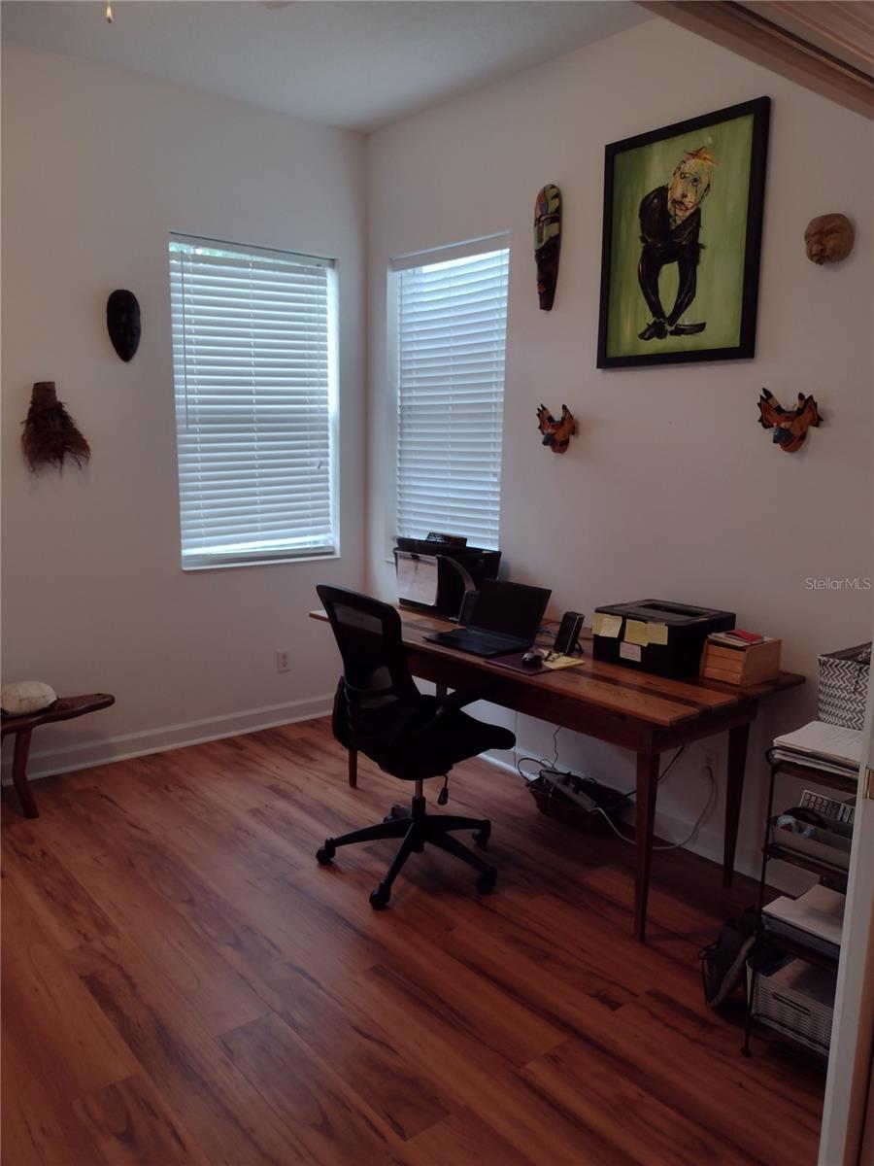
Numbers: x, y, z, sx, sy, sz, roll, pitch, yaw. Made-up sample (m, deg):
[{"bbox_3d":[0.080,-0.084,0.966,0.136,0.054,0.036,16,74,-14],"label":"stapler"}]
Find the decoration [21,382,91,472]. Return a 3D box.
[{"bbox_3d":[-1.611,-0.665,3.894,0.282,0.385,0.122,-7,12,-38],"label":"decoration"}]

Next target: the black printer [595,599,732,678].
[{"bbox_3d":[0.810,0.189,3.225,0.356,0.180,0.347,10,13,44],"label":"black printer"}]

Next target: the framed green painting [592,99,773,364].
[{"bbox_3d":[0.853,-1.198,3.239,0.030,0.812,0.686,-7,13,-38],"label":"framed green painting"}]

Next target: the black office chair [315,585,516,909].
[{"bbox_3d":[-0.082,0.517,3.258,0.660,1.020,0.670,-7,13,-38],"label":"black office chair"}]

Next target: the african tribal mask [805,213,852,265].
[{"bbox_3d":[1.197,-1.068,2.814,0.091,0.152,0.147,-7,12,-38],"label":"african tribal mask"}]

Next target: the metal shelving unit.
[{"bbox_3d":[1.164,0.791,2.345,0.680,0.828,0.330,-7,13,-38],"label":"metal shelving unit"}]

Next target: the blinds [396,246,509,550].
[{"bbox_3d":[0.081,-0.828,4.445,0.061,1.499,0.841,-7,12,-38],"label":"blinds"}]

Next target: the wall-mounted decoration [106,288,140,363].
[{"bbox_3d":[-1.374,-1.141,4.030,0.144,0.316,0.081,-7,12,-38],"label":"wall-mounted decoration"}]

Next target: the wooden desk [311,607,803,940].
[{"bbox_3d":[0.355,0.607,3.482,0.775,0.776,1.830,-7,13,-38],"label":"wooden desk"}]

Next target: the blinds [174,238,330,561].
[{"bbox_3d":[-0.891,-0.859,4.519,0.893,1.530,0.110,-7,13,-38],"label":"blinds"}]

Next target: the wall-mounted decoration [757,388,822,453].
[{"bbox_3d":[1.127,-0.530,2.942,0.100,0.205,0.210,-7,13,-38],"label":"wall-mounted decoration"}]

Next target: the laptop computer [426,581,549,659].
[{"bbox_3d":[0.187,0.119,3.418,0.322,0.205,0.356,-7,13,-38],"label":"laptop computer"}]

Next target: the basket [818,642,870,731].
[{"bbox_3d":[1.179,0.281,2.348,0.320,0.200,0.250,-7,13,-38],"label":"basket"}]

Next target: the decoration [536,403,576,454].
[{"bbox_3d":[0.474,-0.639,3.781,0.091,0.201,0.201,-7,12,-38],"label":"decoration"}]

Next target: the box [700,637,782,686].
[{"bbox_3d":[1.009,0.250,3.016,0.209,0.134,0.159,-7,12,-38],"label":"box"}]

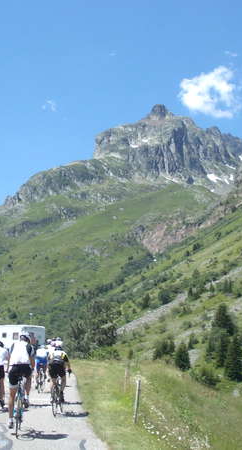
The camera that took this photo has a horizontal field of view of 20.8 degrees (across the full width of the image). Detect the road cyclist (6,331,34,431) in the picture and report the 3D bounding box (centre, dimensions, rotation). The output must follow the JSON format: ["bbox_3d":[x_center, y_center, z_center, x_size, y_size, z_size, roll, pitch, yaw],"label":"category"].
[{"bbox_3d":[-1.691,2.664,11.250,0.500,1.620,0.900,1,-11,-6],"label":"road cyclist"}]

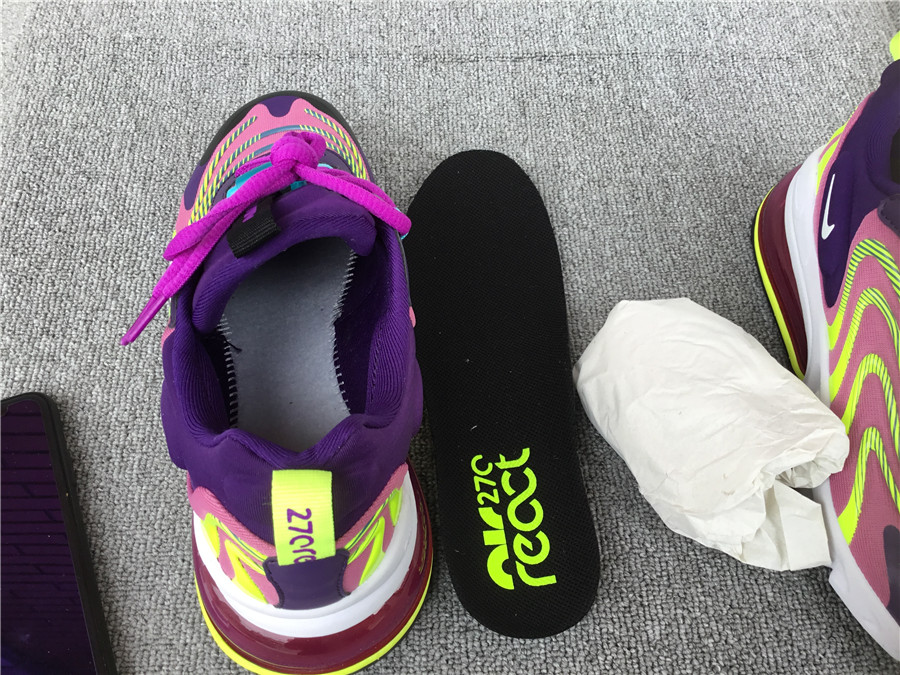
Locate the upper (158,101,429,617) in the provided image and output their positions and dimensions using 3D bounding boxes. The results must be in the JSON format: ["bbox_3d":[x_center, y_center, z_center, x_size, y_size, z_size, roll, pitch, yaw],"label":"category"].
[{"bbox_3d":[-0.065,-0.033,0.316,0.100,0.100,0.262,-4,59,-5],"label":"upper"}]

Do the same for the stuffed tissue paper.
[{"bbox_3d":[0.107,0.034,0.323,0.091,0.060,0.121,-35,66,-21],"label":"stuffed tissue paper"}]

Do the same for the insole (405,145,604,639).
[{"bbox_3d":[0.016,0.006,0.363,0.083,0.016,0.250,-2,59,-4],"label":"insole"}]

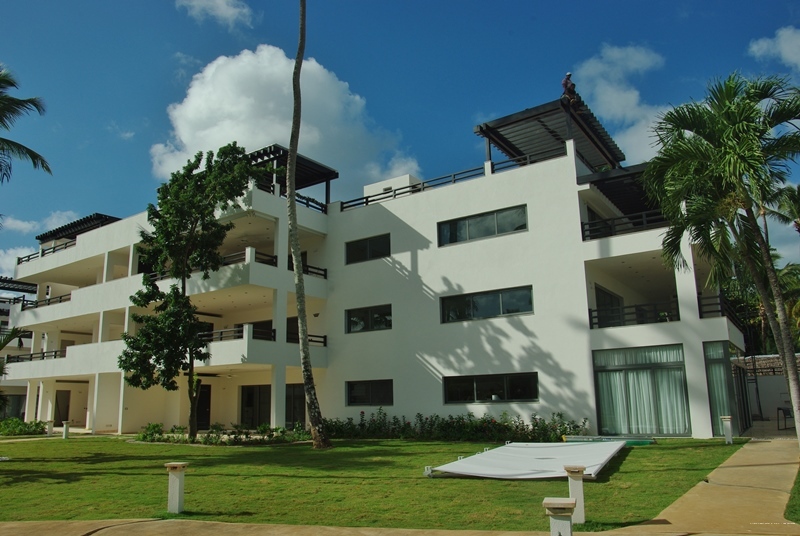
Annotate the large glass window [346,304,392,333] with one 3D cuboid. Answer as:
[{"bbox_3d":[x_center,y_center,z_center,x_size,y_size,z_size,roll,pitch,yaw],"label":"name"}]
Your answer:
[{"bbox_3d":[-1.367,2.291,24.802,2.551,1.073,0.140,-10,-16,32],"label":"large glass window"}]

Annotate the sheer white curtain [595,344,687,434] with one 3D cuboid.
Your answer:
[{"bbox_3d":[7.921,4.061,18.236,2.750,2.750,0.150,-10,-16,32],"label":"sheer white curtain"}]

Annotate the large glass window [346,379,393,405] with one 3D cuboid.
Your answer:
[{"bbox_3d":[-1.342,5.606,24.873,2.700,1.102,0.160,-10,-15,34],"label":"large glass window"}]

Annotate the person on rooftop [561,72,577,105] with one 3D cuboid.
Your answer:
[{"bbox_3d":[6.329,-6.743,20.900,0.500,1.100,0.500,-10,-16,32],"label":"person on rooftop"}]

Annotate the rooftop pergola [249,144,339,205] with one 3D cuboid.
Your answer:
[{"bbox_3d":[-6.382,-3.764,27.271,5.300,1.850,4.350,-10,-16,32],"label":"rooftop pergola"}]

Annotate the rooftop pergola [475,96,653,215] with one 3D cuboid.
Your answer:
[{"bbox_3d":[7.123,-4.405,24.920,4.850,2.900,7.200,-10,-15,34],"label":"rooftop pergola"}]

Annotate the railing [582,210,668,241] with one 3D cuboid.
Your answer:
[{"bbox_3d":[7.931,-1.539,19.662,3.000,0.790,0.120,-10,-15,34],"label":"railing"}]

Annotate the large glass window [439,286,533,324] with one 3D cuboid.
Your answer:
[{"bbox_3d":[3.353,1.476,21.778,3.939,1.073,0.140,-10,-16,32],"label":"large glass window"}]

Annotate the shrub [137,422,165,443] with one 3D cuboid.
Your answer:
[{"bbox_3d":[-10.000,6.593,22.300,0.950,0.780,0.850,-10,-16,32],"label":"shrub"}]

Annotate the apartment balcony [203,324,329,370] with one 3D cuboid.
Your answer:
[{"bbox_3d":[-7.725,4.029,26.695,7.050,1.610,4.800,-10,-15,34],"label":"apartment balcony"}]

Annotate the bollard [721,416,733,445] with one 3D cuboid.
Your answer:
[{"bbox_3d":[9.176,4.555,15.606,0.270,0.750,0.270,-10,-16,32],"label":"bollard"}]

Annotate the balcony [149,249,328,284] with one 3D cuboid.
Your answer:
[{"bbox_3d":[-8.287,0.927,27.752,8.250,1.570,4.800,-10,-15,34],"label":"balcony"}]

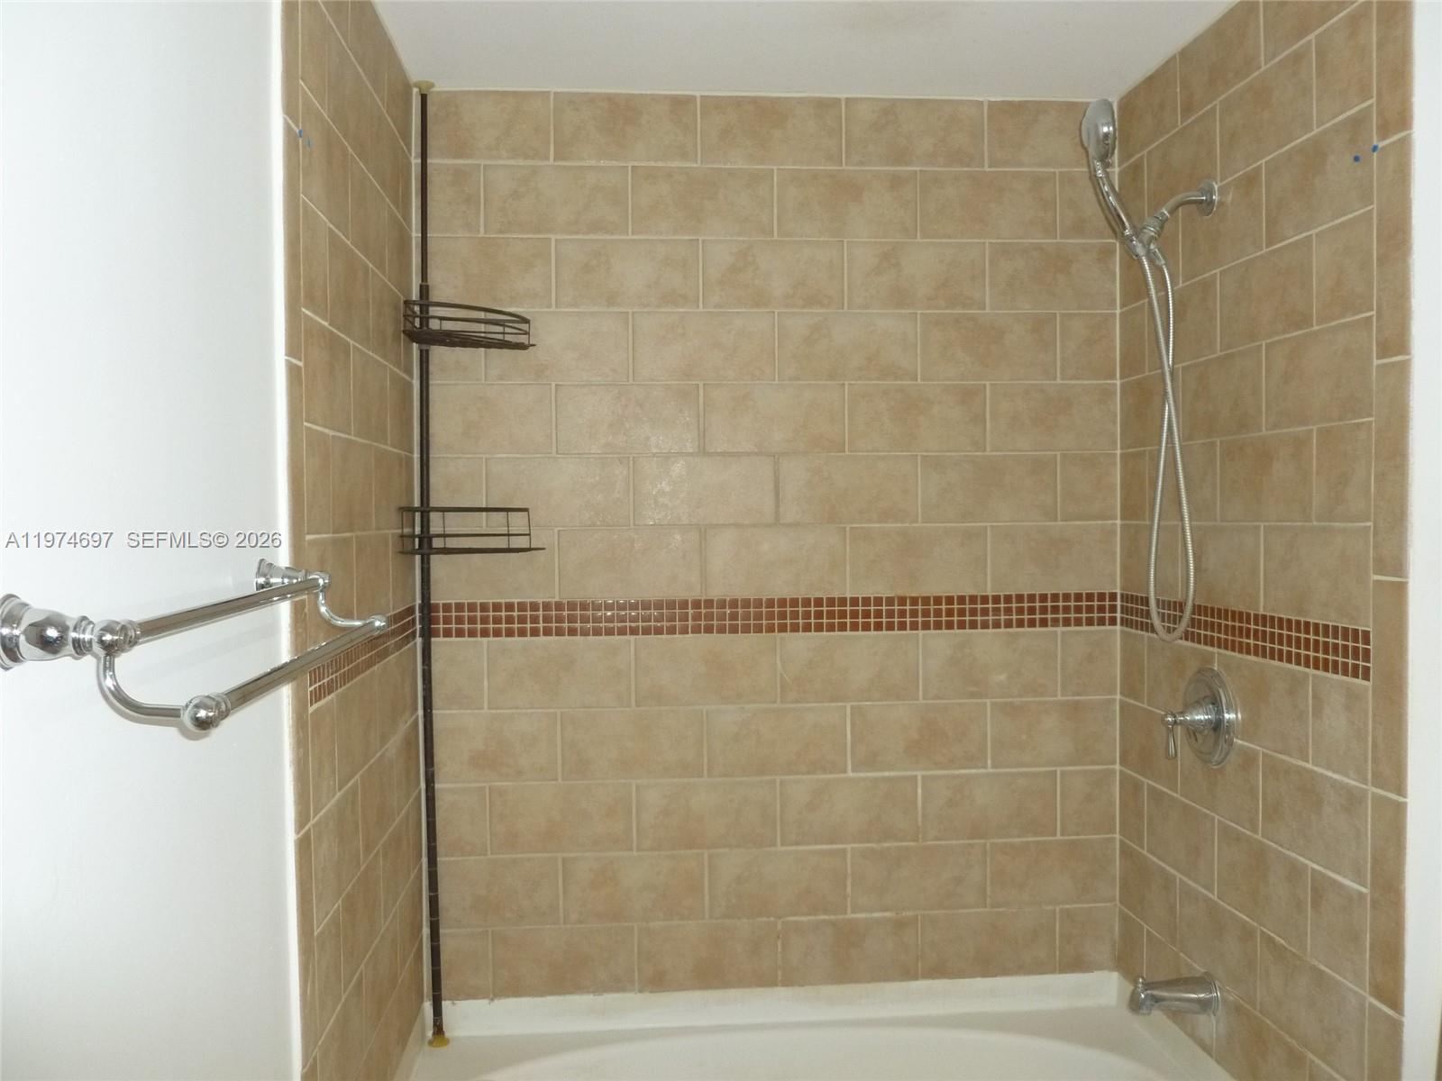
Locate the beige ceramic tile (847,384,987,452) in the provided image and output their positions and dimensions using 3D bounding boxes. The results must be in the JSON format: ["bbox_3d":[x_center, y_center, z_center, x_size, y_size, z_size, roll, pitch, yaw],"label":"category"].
[{"bbox_3d":[0.423,-0.264,2.516,0.304,0.149,0.010,-1,1,-5],"label":"beige ceramic tile"}]

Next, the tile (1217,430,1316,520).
[{"bbox_3d":[0.913,-0.103,1.953,0.010,0.145,0.295,-1,1,-5],"label":"tile"}]

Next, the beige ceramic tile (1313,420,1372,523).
[{"bbox_3d":[0.942,-0.100,1.760,0.010,0.148,0.144,-1,1,-5],"label":"beige ceramic tile"}]

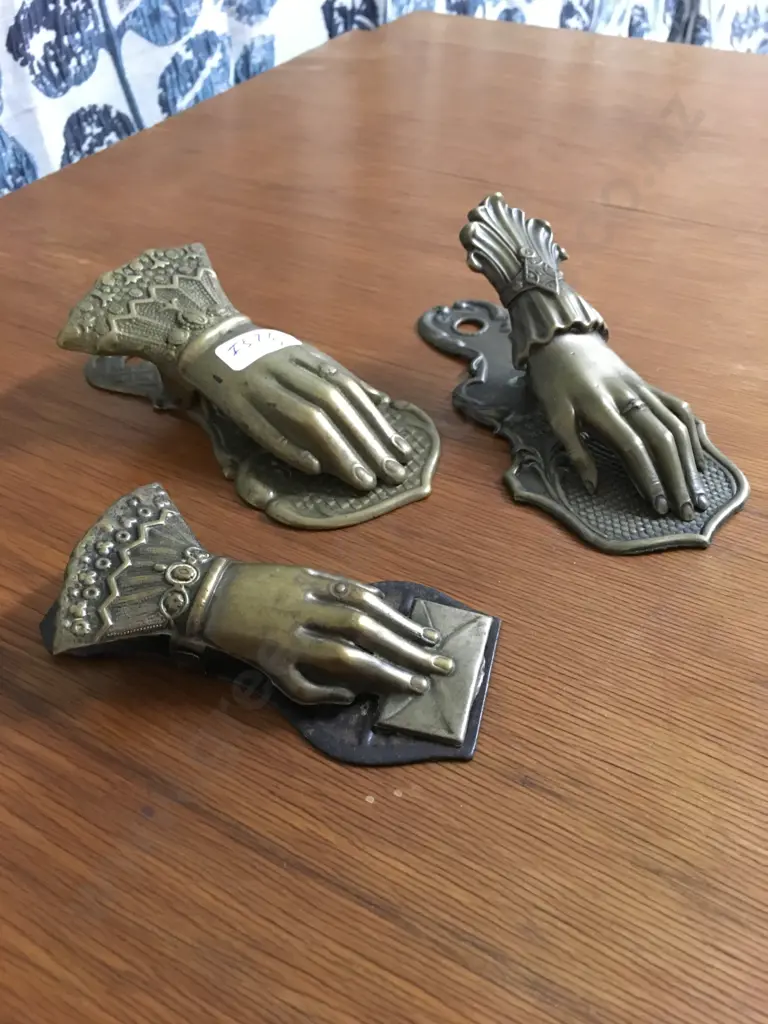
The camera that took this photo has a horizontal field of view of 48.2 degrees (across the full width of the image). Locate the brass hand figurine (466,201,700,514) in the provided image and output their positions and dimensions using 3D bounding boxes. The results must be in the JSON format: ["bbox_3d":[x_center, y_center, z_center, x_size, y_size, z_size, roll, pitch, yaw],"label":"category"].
[{"bbox_3d":[0.061,-0.048,0.256,0.039,0.030,0.122,-17,56,-17],"label":"brass hand figurine"}]

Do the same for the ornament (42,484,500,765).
[{"bbox_3d":[-0.030,0.019,0.196,0.112,0.036,0.057,7,42,10],"label":"ornament"}]

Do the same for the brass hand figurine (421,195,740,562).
[{"bbox_3d":[0.056,-0.054,0.262,0.070,0.054,0.147,-17,44,-17],"label":"brass hand figurine"}]

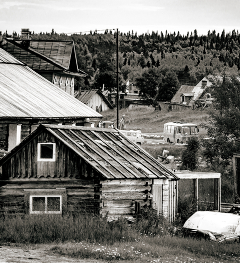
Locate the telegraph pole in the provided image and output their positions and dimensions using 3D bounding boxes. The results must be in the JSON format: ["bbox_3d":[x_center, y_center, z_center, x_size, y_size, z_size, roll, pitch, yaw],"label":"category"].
[{"bbox_3d":[-0.186,-3.471,245.000,0.250,9.600,0.250,0,0,0],"label":"telegraph pole"}]

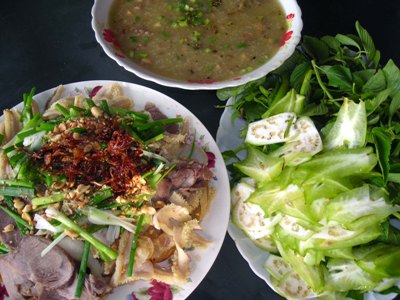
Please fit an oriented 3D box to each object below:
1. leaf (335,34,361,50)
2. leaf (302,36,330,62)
[{"bbox_3d":[0.161,-0.116,0.479,0.026,0.012,0.016,32,62,17],"label":"leaf"},{"bbox_3d":[0.138,-0.121,0.522,0.027,0.008,0.043,-35,69,-19],"label":"leaf"}]

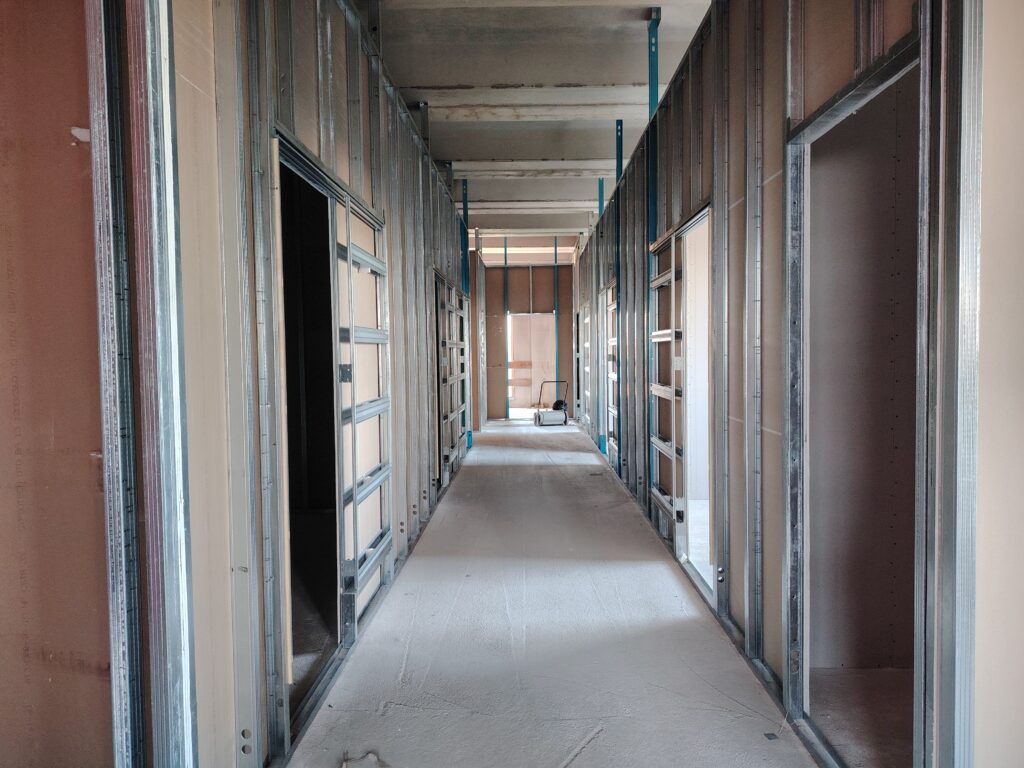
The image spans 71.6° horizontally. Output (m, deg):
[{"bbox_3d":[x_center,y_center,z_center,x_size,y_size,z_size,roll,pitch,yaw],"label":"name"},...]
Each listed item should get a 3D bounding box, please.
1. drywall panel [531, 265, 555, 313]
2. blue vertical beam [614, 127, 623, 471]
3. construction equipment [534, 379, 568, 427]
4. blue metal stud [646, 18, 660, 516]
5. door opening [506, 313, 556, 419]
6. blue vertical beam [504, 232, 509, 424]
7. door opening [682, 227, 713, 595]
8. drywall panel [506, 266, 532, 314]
[{"bbox_3d":[0.631,-1.933,14.450,0.490,0.980,0.020,-1,3,1],"label":"drywall panel"},{"bbox_3d":[1.191,-0.955,7.869,0.080,3.940,0.060,-1,3,1],"label":"blue vertical beam"},{"bbox_3d":[0.732,0.370,13.150,0.580,0.840,0.500,-2,3,-16],"label":"construction equipment"},{"bbox_3d":[1.168,-0.991,5.841,0.085,4.200,0.060,-1,3,1],"label":"blue metal stud"},{"bbox_3d":[0.406,-0.365,14.400,0.970,2.120,0.100,-1,3,1],"label":"door opening"},{"bbox_3d":[-0.109,-1.156,14.397,0.065,3.770,0.070,-1,3,1],"label":"blue vertical beam"},{"bbox_3d":[1.134,0.103,4.264,0.100,2.120,0.900,-1,3,1],"label":"door opening"},{"bbox_3d":[0.146,-1.913,14.450,0.490,0.980,0.020,-1,3,1],"label":"drywall panel"}]

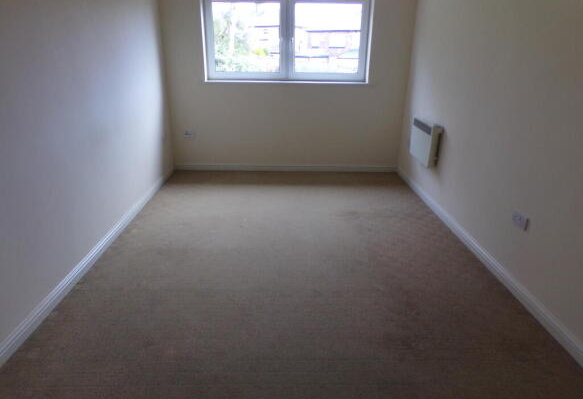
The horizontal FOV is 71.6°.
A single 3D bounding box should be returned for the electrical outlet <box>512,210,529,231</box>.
[{"bbox_3d":[1.397,0.128,2.463,0.014,0.088,0.148,0,20,-1],"label":"electrical outlet"}]

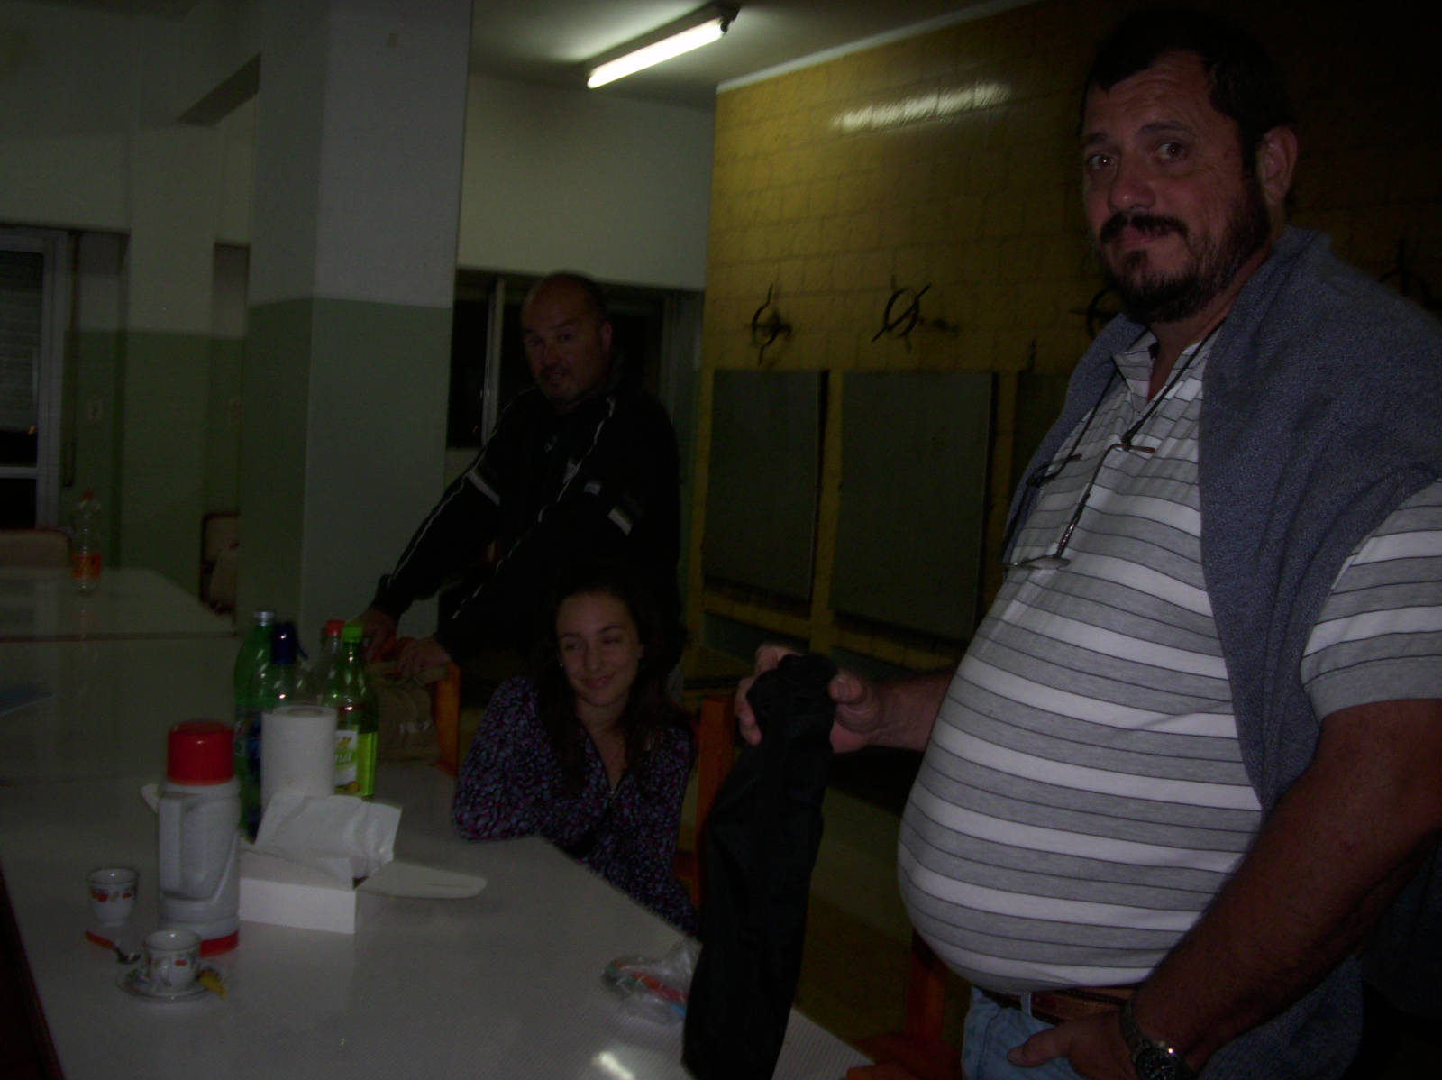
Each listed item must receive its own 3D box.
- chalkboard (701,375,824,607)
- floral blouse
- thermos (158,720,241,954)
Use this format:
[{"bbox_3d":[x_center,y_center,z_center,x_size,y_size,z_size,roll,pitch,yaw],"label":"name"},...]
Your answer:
[{"bbox_3d":[0.187,-0.294,6.385,0.030,1.070,0.890,-1,7,-35],"label":"chalkboard"},{"bbox_3d":[-0.205,0.469,2.040,0.420,0.500,0.310,7,6,33],"label":"floral blouse"},{"bbox_3d":[-0.640,0.361,1.591,0.105,0.277,0.102,-3,8,-45],"label":"thermos"}]

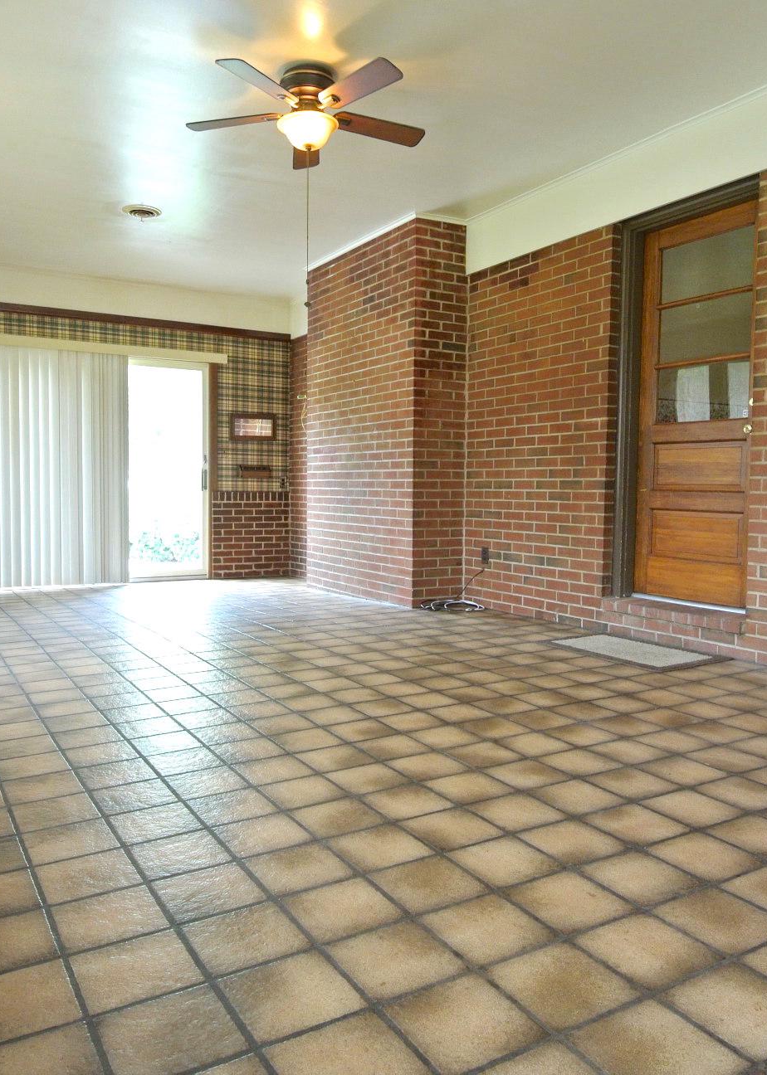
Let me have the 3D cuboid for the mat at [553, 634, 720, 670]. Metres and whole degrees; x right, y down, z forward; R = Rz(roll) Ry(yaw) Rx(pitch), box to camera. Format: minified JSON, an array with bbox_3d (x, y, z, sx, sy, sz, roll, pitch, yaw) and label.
[{"bbox_3d":[1.273,0.572,4.142,0.480,0.018,0.790,-2,4,-31],"label":"mat"}]

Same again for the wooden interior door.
[{"bbox_3d":[1.693,-0.672,4.337,0.050,2.035,0.790,-2,4,-31],"label":"wooden interior door"}]

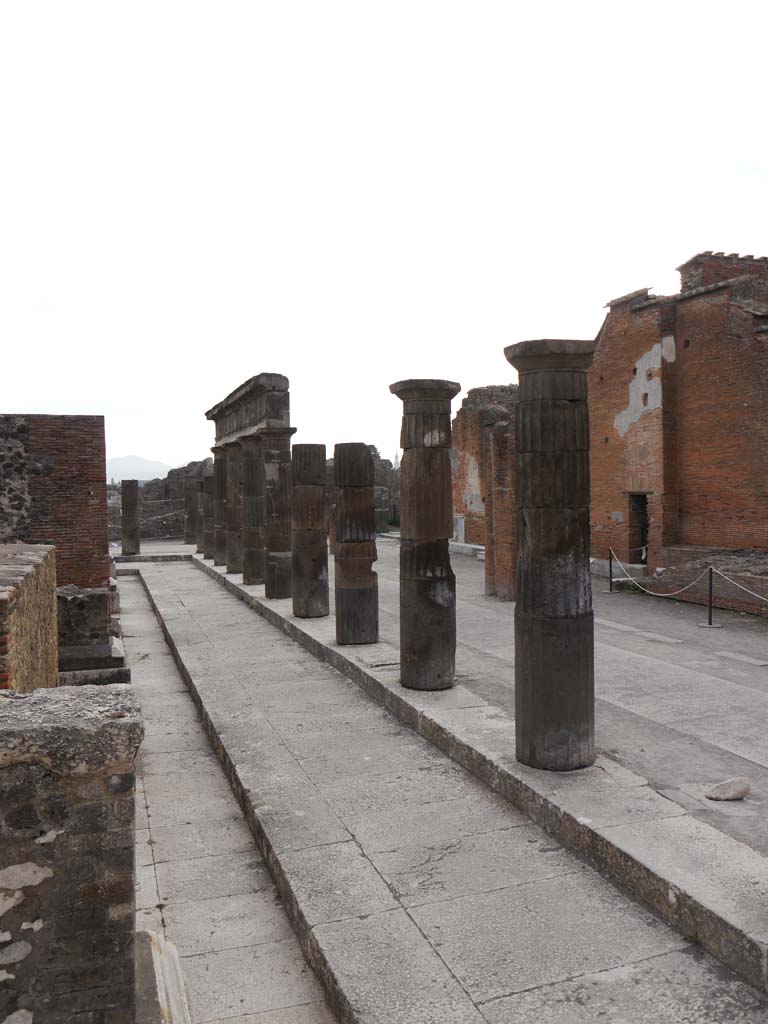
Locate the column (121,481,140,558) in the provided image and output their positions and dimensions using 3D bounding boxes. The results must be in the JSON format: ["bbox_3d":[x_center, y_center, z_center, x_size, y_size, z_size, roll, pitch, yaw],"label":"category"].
[{"bbox_3d":[-9.028,0.221,29.564,0.647,2.685,0.647,-1,2,-19],"label":"column"}]

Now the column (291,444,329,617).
[{"bbox_3d":[-1.373,0.354,15.613,0.686,3.214,0.686,-1,2,-19],"label":"column"}]

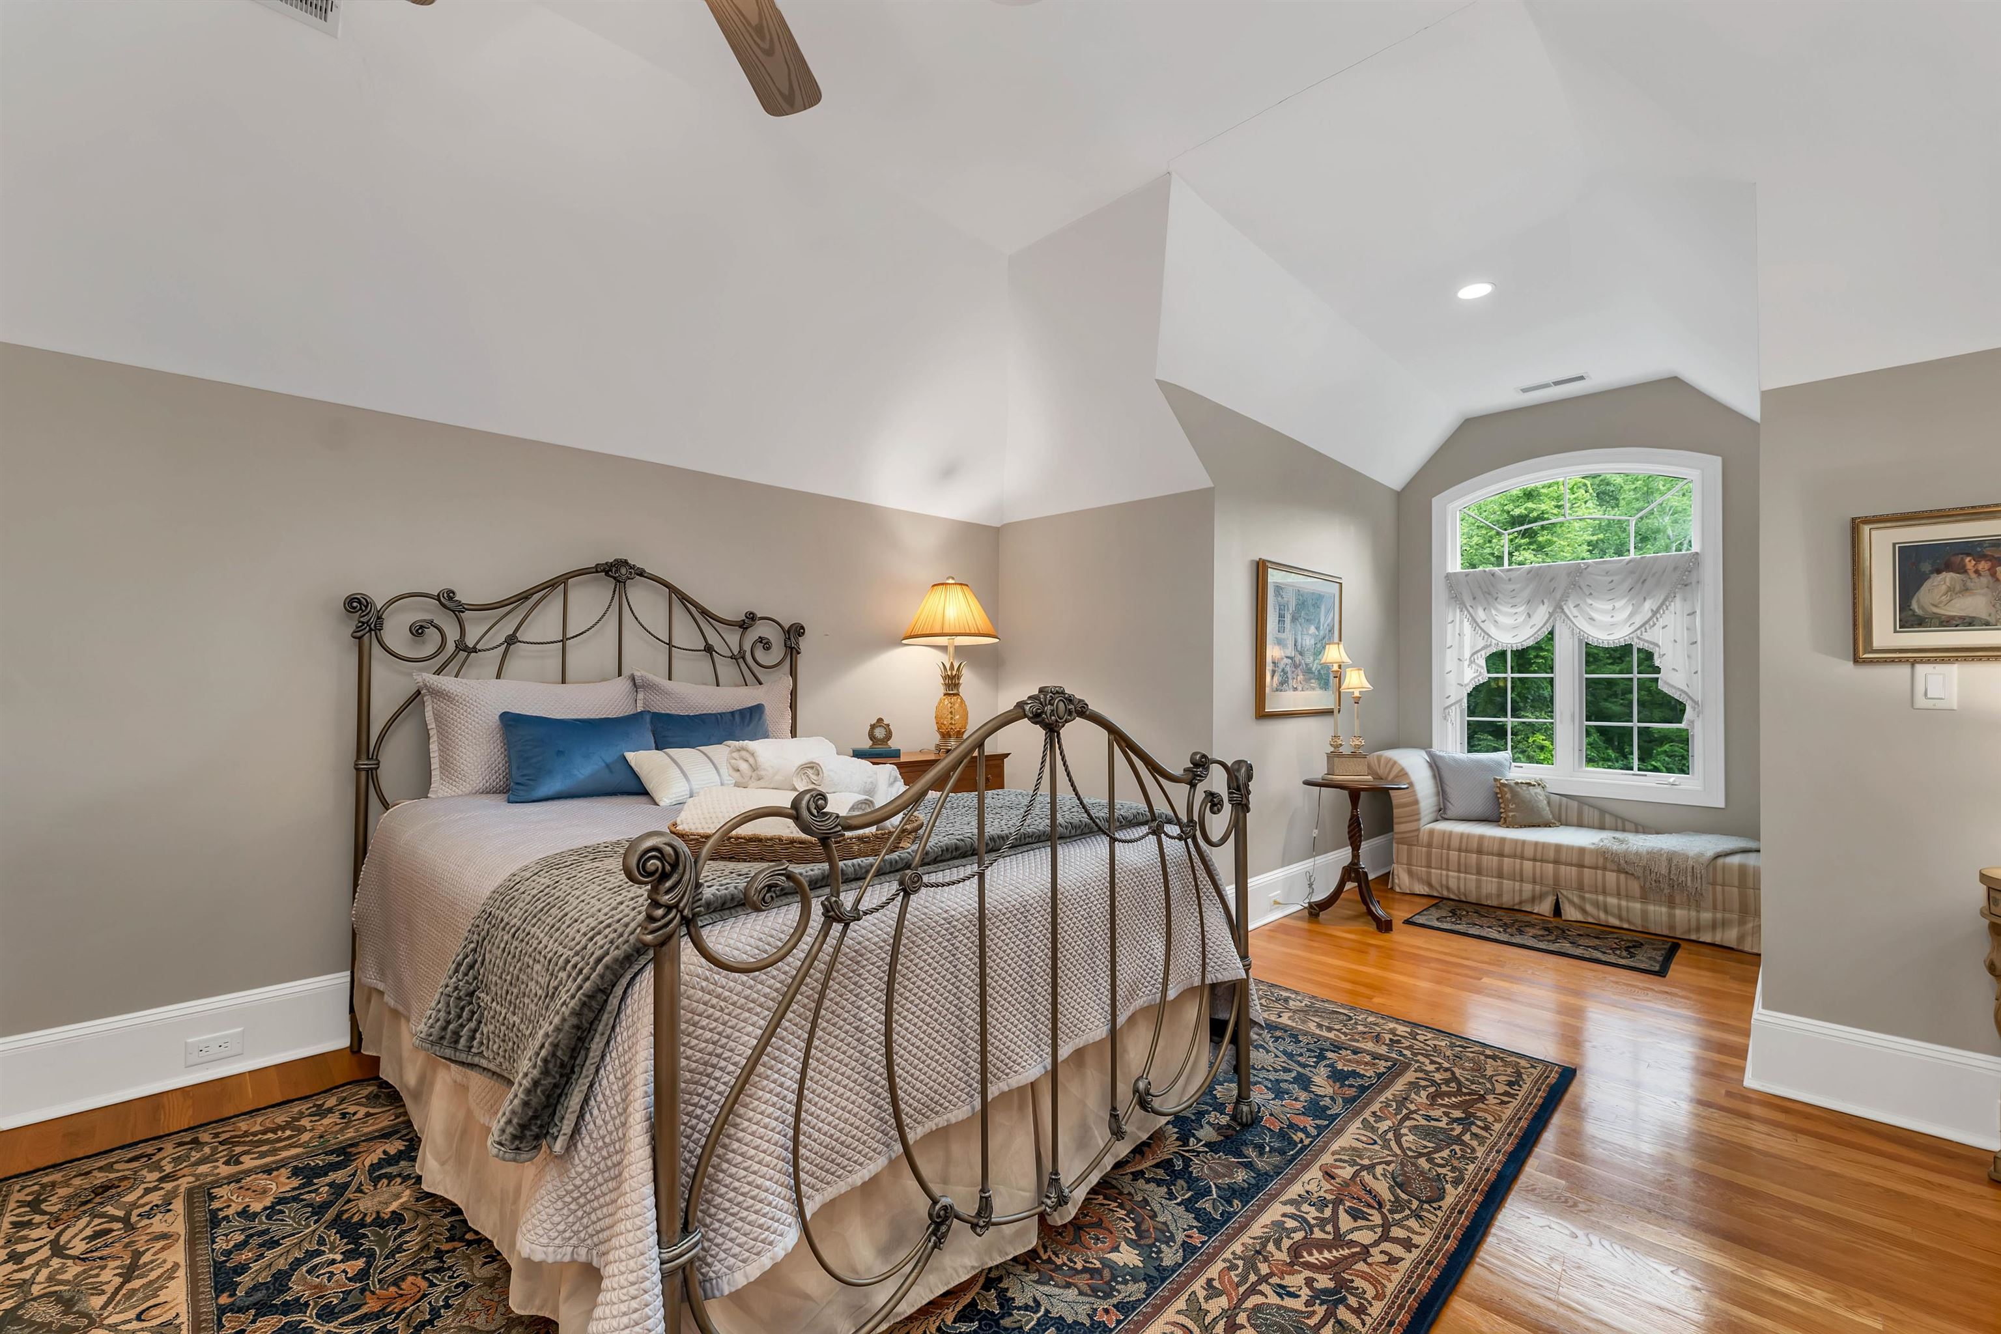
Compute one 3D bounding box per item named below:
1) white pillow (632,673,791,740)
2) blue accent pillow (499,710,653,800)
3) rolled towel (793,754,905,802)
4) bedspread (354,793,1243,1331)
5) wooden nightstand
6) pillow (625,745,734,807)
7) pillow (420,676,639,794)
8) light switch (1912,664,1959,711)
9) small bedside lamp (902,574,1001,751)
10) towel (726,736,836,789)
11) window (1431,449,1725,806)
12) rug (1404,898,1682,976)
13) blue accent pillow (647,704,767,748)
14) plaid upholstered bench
[{"bbox_3d":[-1.141,0.236,3.136,0.660,0.430,0.150,1,-20,-44],"label":"white pillow"},{"bbox_3d":[-1.410,0.292,2.650,0.470,0.300,0.140,1,-19,-43],"label":"blue accent pillow"},{"bbox_3d":[-0.406,0.301,2.127,0.110,0.105,0.280,-1,-2,37],"label":"rolled towel"},{"bbox_3d":[-0.653,0.690,2.252,1.736,0.559,2.097,1,-2,-44],"label":"bedspread"},{"bbox_3d":[-0.401,0.826,3.743,0.860,0.784,0.410,1,-1,-43],"label":"wooden nightstand"},{"bbox_3d":[-1.003,0.332,2.585,0.370,0.110,0.330,1,30,-44],"label":"pillow"},{"bbox_3d":[-1.586,0.227,2.692,0.680,0.440,0.180,1,-17,-43],"label":"pillow"},{"bbox_3d":[2.409,0.053,2.004,0.071,0.115,0.012,-1,-1,44],"label":"light switch"},{"bbox_3d":[-0.239,-0.004,3.780,0.463,0.865,0.463,0,-1,0],"label":"small bedside lamp"},{"bbox_3d":[-0.607,0.269,2.175,0.115,0.110,0.280,-1,-2,42],"label":"towel"},{"bbox_3d":[3.038,-0.218,4.211,1.280,1.805,0.100,-1,-1,44],"label":"window"},{"bbox_3d":[2.542,1.254,3.682,0.600,0.010,0.984,1,-2,-44],"label":"rug"},{"bbox_3d":[-1.091,0.295,2.989,0.470,0.300,0.130,1,-19,-43],"label":"blue accent pillow"},{"bbox_3d":[2.985,0.876,4.196,0.746,0.804,1.619,1,-2,-44],"label":"plaid upholstered bench"}]

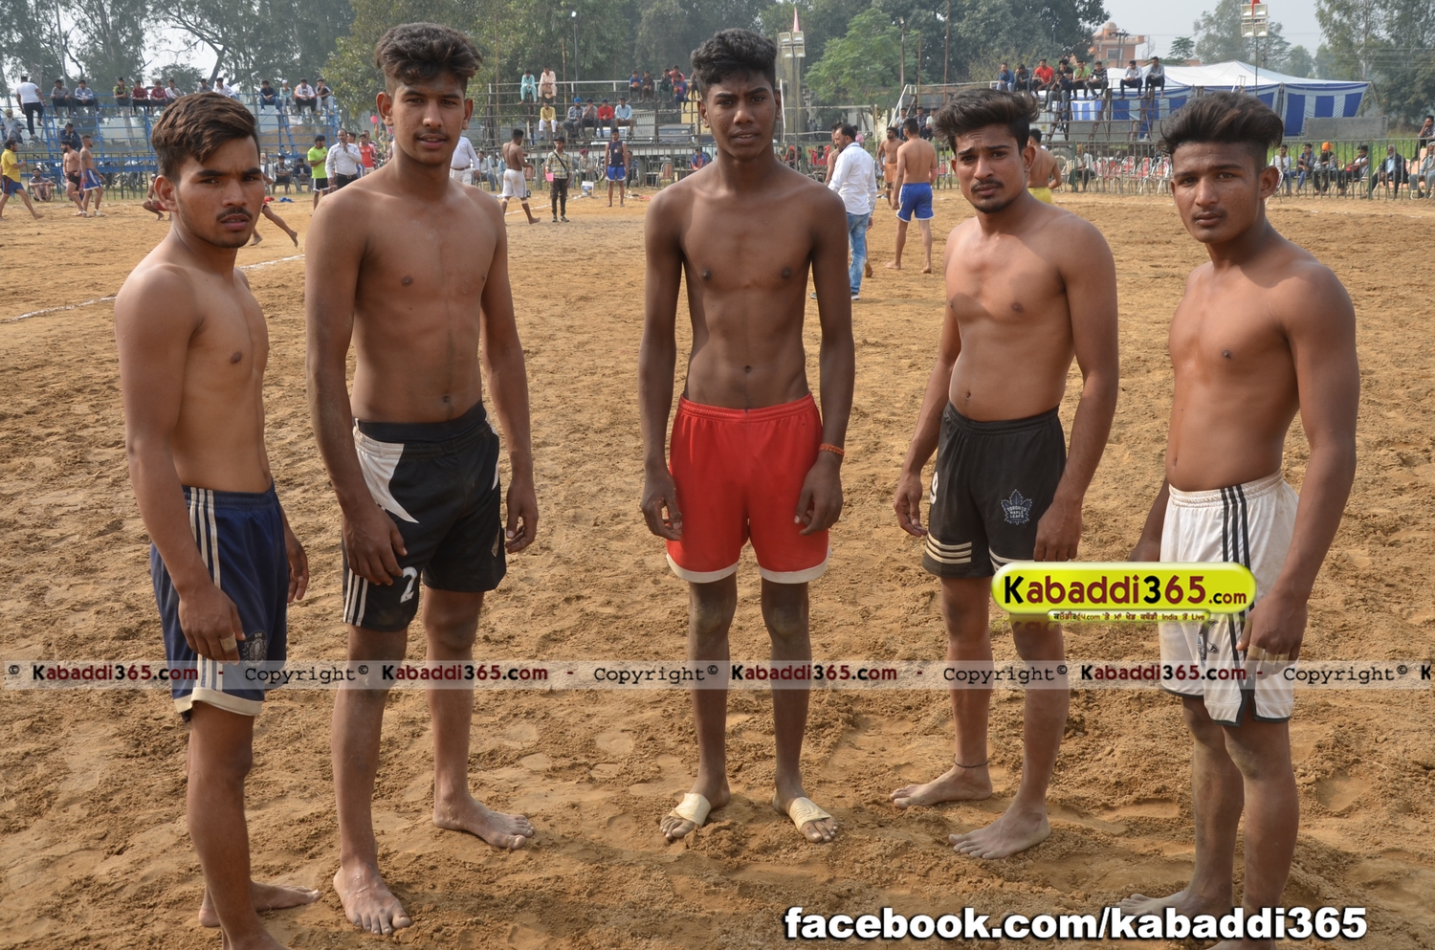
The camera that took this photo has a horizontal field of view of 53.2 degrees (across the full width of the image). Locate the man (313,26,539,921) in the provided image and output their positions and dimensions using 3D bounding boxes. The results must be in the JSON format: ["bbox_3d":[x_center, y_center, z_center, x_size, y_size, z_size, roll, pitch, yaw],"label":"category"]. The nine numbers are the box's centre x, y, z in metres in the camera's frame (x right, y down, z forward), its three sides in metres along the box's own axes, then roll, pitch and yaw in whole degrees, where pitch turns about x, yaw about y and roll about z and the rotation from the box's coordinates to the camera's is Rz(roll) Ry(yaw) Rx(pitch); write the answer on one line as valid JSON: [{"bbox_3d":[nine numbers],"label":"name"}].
[{"bbox_3d":[-0.613,0.000,3.005,0.510,1.780,0.390,-13,18,-41],"label":"man"}]

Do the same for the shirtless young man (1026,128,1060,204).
[{"bbox_3d":[4.180,-3.649,18.602,0.650,1.640,0.500,-5,14,-20],"label":"shirtless young man"}]

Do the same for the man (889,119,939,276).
[{"bbox_3d":[2.273,-3.245,16.646,0.580,1.750,0.420,-4,14,-17],"label":"man"}]

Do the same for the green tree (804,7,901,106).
[{"bbox_3d":[6.045,-16.148,60.628,5.000,6.978,4.800,0,13,0],"label":"green tree"}]

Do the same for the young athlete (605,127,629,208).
[{"bbox_3d":[-2.308,-7.034,32.779,0.550,1.750,0.340,0,13,3],"label":"young athlete"}]

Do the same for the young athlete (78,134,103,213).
[{"bbox_3d":[-13.702,-6.539,31.319,0.580,1.740,0.470,-1,13,-2],"label":"young athlete"}]

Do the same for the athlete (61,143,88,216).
[{"bbox_3d":[-14.009,-6.447,31.203,0.500,1.630,0.550,-13,18,-42],"label":"athlete"}]

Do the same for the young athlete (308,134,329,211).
[{"bbox_3d":[-8.505,-6.358,30.511,0.420,1.720,0.520,12,18,42],"label":"young athlete"}]

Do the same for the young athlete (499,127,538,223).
[{"bbox_3d":[-3.676,-5.479,26.394,0.600,1.740,0.720,10,16,37],"label":"young athlete"}]

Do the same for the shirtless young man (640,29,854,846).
[{"bbox_3d":[0.072,-0.062,3.212,0.490,1.785,0.320,-1,13,1],"label":"shirtless young man"}]

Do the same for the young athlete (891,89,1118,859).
[{"bbox_3d":[0.623,-0.001,3.187,0.360,1.660,0.490,-10,16,-35],"label":"young athlete"}]

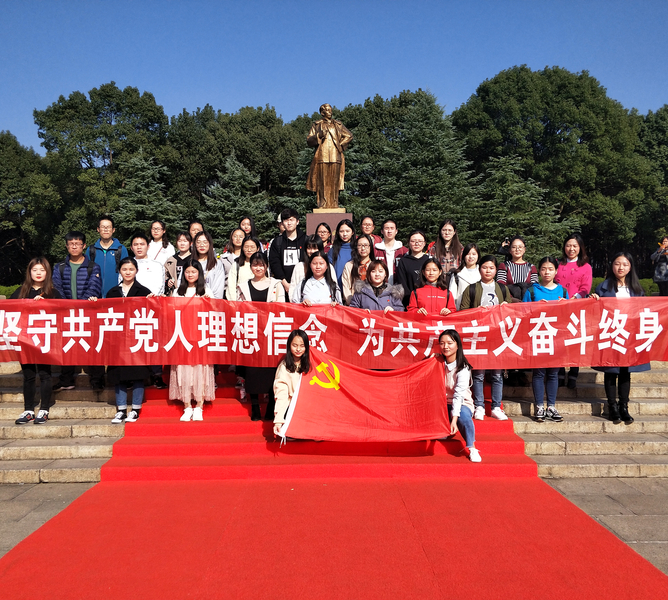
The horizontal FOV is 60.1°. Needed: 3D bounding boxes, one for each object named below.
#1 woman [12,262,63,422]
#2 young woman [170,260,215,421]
[{"bbox_3d":[-2.984,0.406,5.777,0.460,1.641,0.340,0,0,-1],"label":"woman"},{"bbox_3d":[-1.412,0.413,5.746,0.450,1.610,0.340,0,0,-1],"label":"young woman"}]

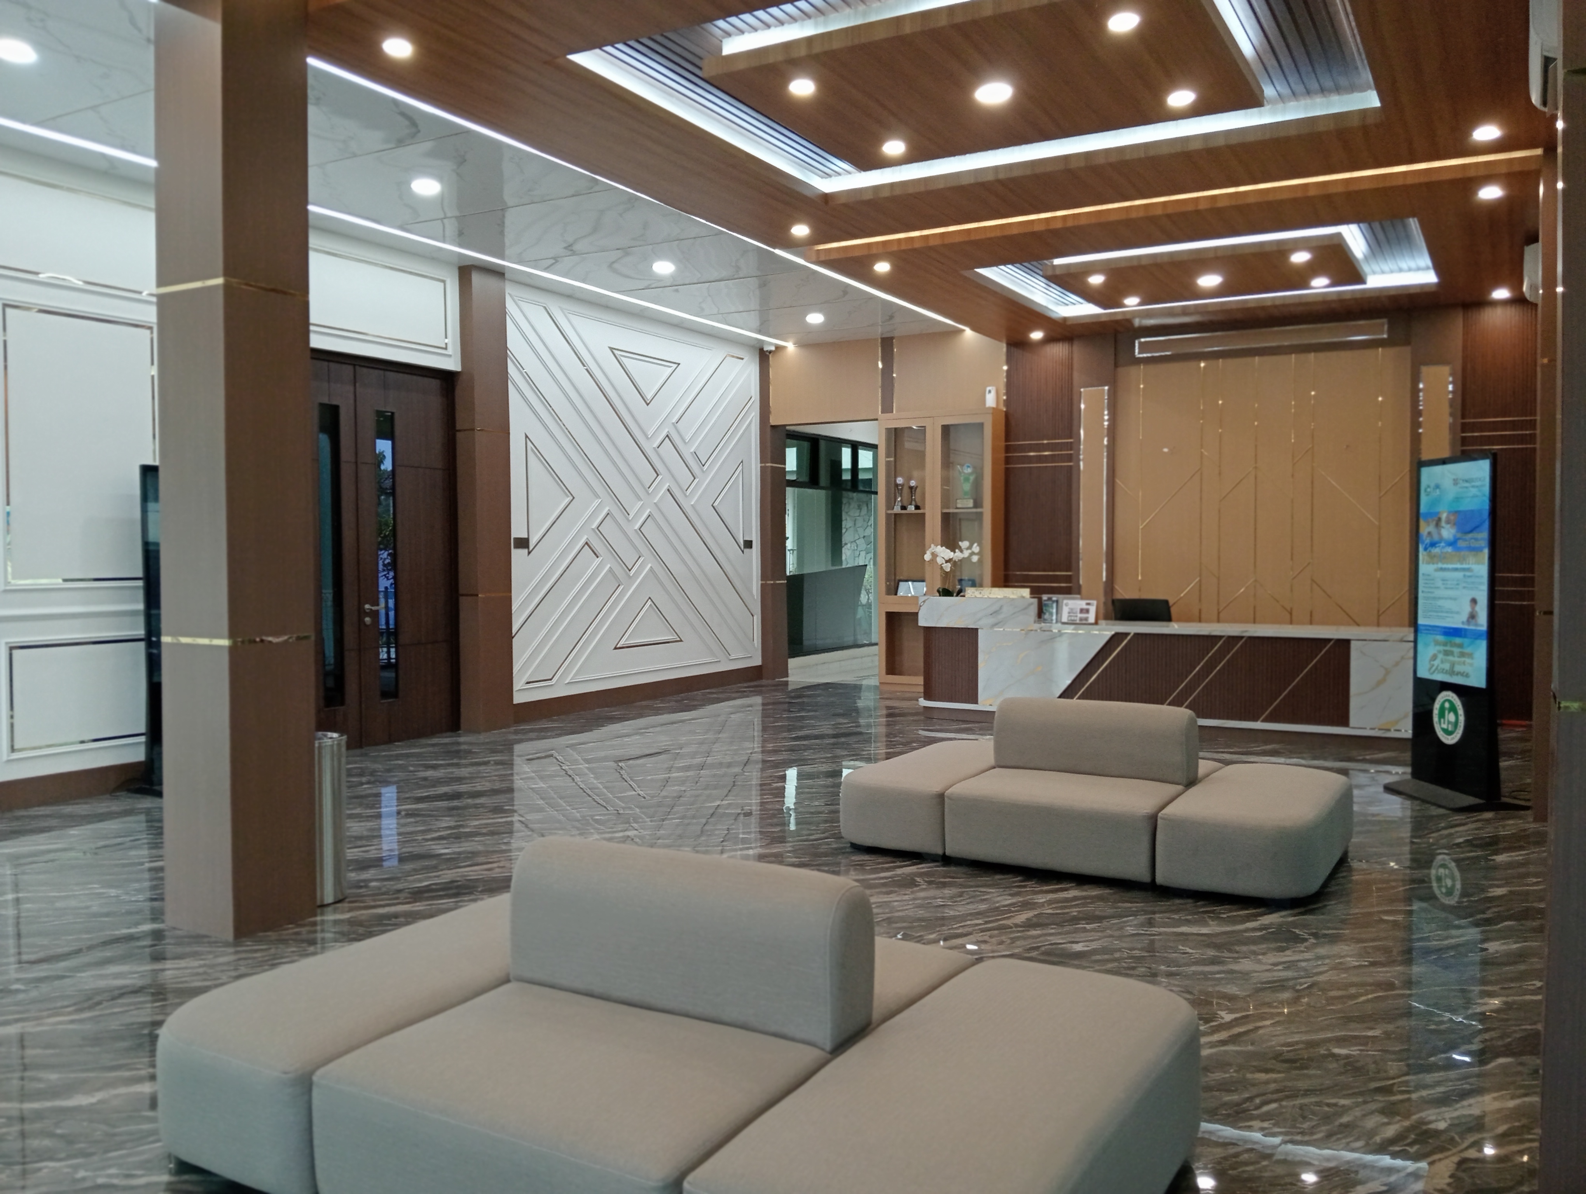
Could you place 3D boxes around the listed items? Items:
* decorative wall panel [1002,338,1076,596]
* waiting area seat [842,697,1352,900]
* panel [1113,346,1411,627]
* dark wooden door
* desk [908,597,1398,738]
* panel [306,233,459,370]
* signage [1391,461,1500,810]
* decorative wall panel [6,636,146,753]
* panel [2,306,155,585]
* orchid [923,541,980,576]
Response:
[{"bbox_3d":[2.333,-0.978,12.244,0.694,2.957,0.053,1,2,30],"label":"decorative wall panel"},{"bbox_3d":[1.398,0.816,5.923,2.043,0.672,1.402,1,2,30],"label":"waiting area seat"},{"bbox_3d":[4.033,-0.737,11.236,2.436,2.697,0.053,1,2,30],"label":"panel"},{"bbox_3d":[-3.031,-0.300,8.996,0.107,2.710,1.776,1,2,30],"label":"dark wooden door"},{"bbox_3d":[2.939,0.523,10.008,3.872,1.003,0.908,1,2,30],"label":"desk"},{"bbox_3d":[-2.995,-2.040,8.898,0.053,0.748,1.762,1,2,30],"label":"panel"},{"bbox_3d":[3.685,0.176,7.099,0.420,1.886,0.760,0,2,-3],"label":"signage"},{"bbox_3d":[-3.967,0.549,7.258,0.040,0.601,0.881,1,2,30],"label":"decorative wall panel"},{"bbox_3d":[-3.967,-0.822,7.215,0.040,1.502,0.881,1,2,30],"label":"panel"},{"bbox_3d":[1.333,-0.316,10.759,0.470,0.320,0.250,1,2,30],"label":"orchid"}]

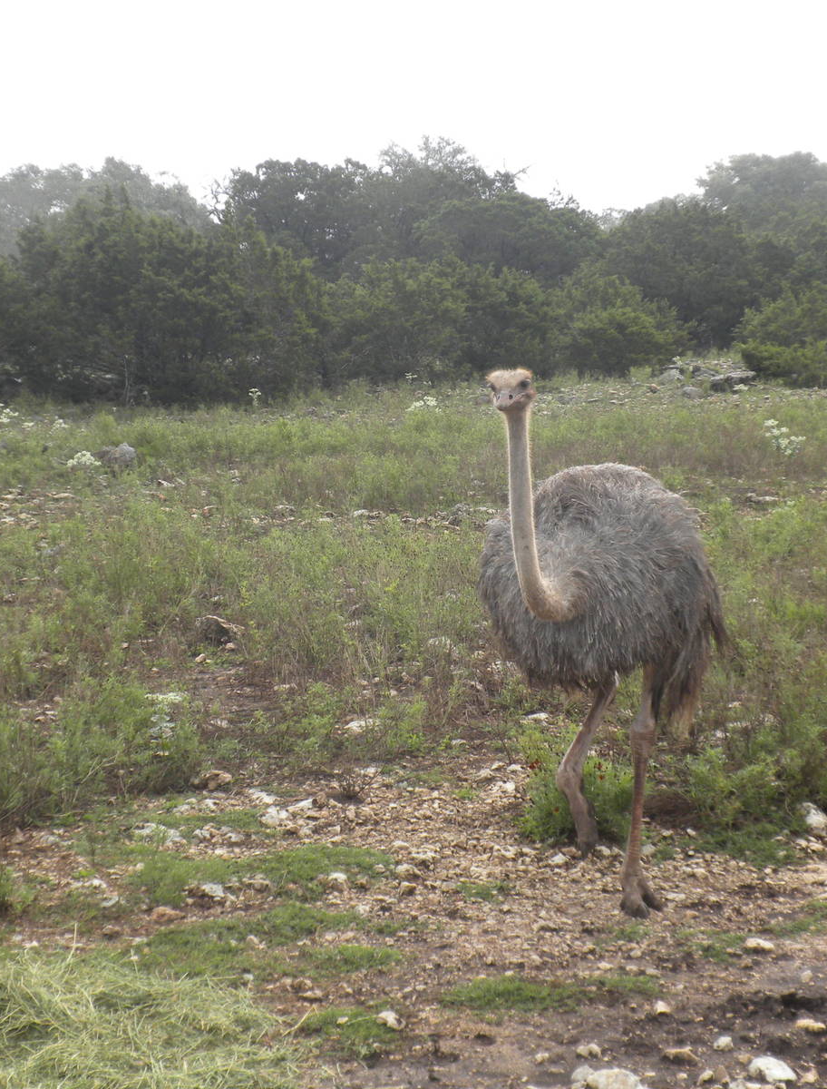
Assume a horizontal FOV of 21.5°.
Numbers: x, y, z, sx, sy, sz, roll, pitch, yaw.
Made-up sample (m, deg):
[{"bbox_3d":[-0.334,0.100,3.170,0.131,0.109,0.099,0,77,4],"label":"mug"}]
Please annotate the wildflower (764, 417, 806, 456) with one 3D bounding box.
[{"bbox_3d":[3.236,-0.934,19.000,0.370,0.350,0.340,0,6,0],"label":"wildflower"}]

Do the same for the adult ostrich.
[{"bbox_3d":[0.545,0.293,6.750,0.640,1.700,1.120,3,7,28],"label":"adult ostrich"}]

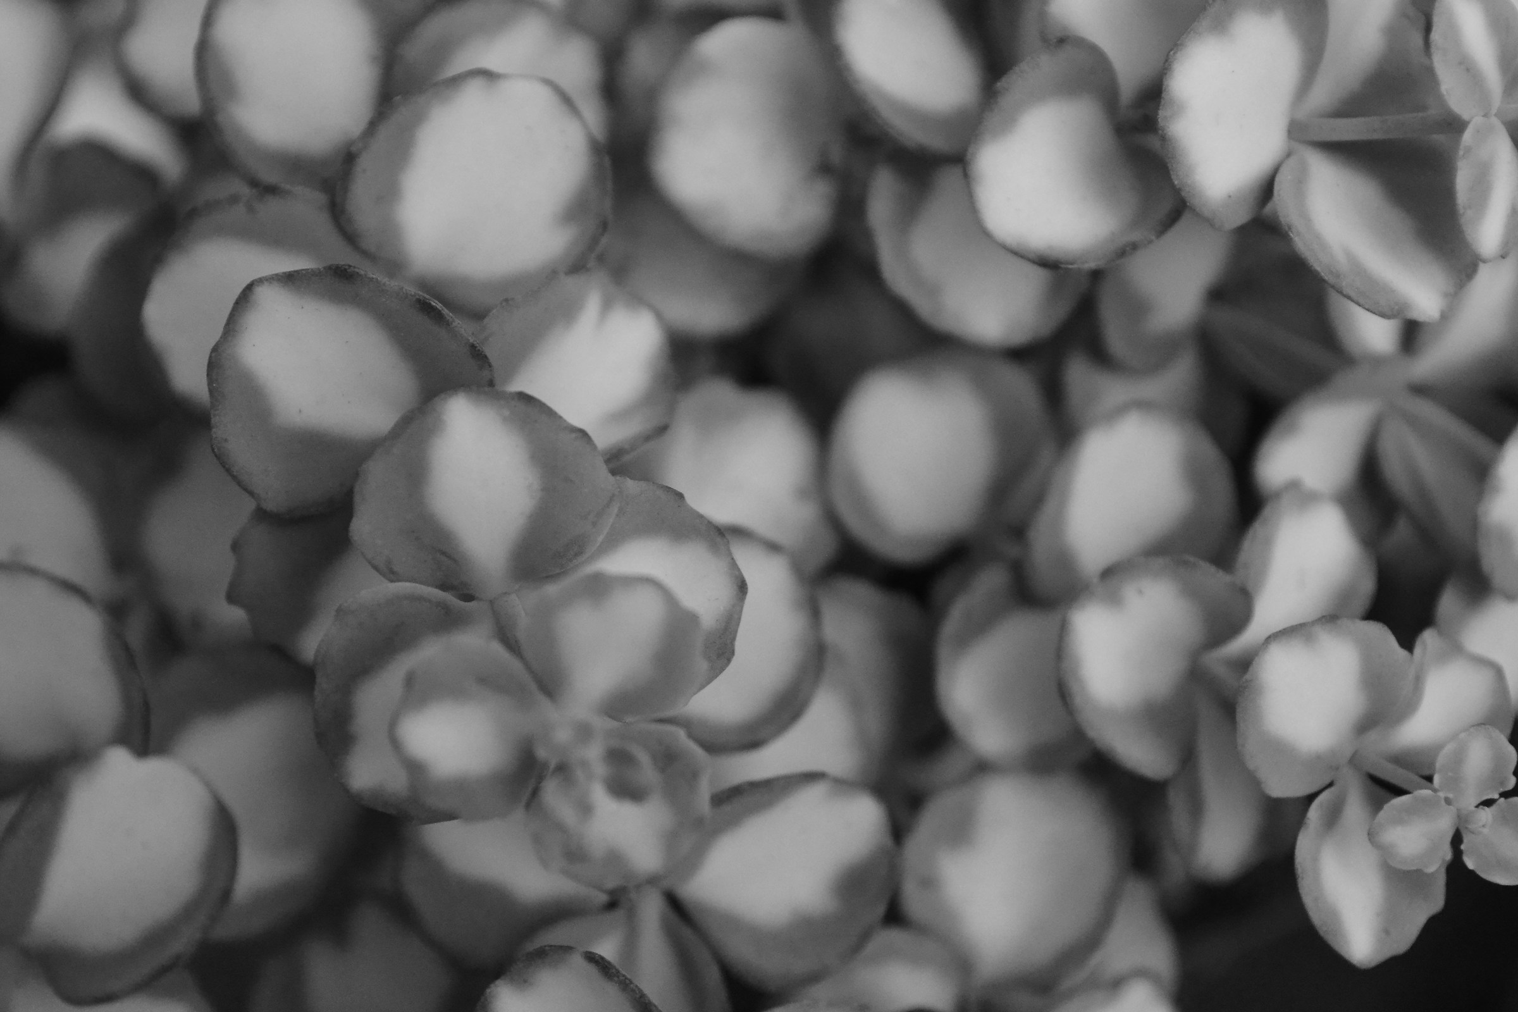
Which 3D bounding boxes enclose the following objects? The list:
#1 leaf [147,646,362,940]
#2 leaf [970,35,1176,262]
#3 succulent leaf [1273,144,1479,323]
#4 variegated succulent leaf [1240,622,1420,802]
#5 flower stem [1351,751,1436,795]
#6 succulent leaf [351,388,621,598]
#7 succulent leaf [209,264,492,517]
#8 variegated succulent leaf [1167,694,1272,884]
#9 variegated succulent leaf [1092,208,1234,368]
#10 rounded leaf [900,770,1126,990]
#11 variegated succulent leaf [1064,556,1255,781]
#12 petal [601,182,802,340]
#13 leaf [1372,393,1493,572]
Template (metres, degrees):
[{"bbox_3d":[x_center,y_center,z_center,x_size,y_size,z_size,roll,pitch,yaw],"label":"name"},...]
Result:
[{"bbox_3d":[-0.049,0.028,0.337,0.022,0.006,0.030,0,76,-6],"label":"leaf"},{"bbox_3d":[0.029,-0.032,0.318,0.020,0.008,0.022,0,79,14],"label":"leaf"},{"bbox_3d":[0.054,-0.024,0.302,0.020,0.015,0.006,49,17,-7],"label":"succulent leaf"},{"bbox_3d":[0.045,0.016,0.272,0.015,0.015,0.005,-39,20,-11],"label":"variegated succulent leaf"},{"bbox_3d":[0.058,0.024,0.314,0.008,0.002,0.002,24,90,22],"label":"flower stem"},{"bbox_3d":[-0.024,-0.001,0.300,0.023,0.006,0.019,-5,71,-2],"label":"succulent leaf"},{"bbox_3d":[-0.034,-0.010,0.290,0.024,0.005,0.022,27,90,11],"label":"succulent leaf"},{"bbox_3d":[0.042,0.025,0.314,0.011,0.018,0.005,-16,19,-22],"label":"variegated succulent leaf"},{"bbox_3d":[0.037,-0.020,0.320,0.014,0.017,0.004,28,20,10],"label":"variegated succulent leaf"},{"bbox_3d":[0.023,0.034,0.318,0.021,0.022,0.005,37,11,0],"label":"rounded leaf"},{"bbox_3d":[0.035,0.014,0.302,0.018,0.005,0.019,-9,85,17],"label":"variegated succulent leaf"},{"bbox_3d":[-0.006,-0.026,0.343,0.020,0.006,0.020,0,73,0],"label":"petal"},{"bbox_3d":[0.057,-0.002,0.292,0.011,0.005,0.017,-28,88,-21],"label":"leaf"}]

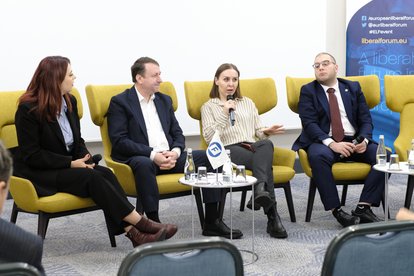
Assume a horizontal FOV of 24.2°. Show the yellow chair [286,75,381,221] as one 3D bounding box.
[{"bbox_3d":[0.994,0.059,7.356,0.740,1.040,0.720,-2,7,-9],"label":"yellow chair"}]

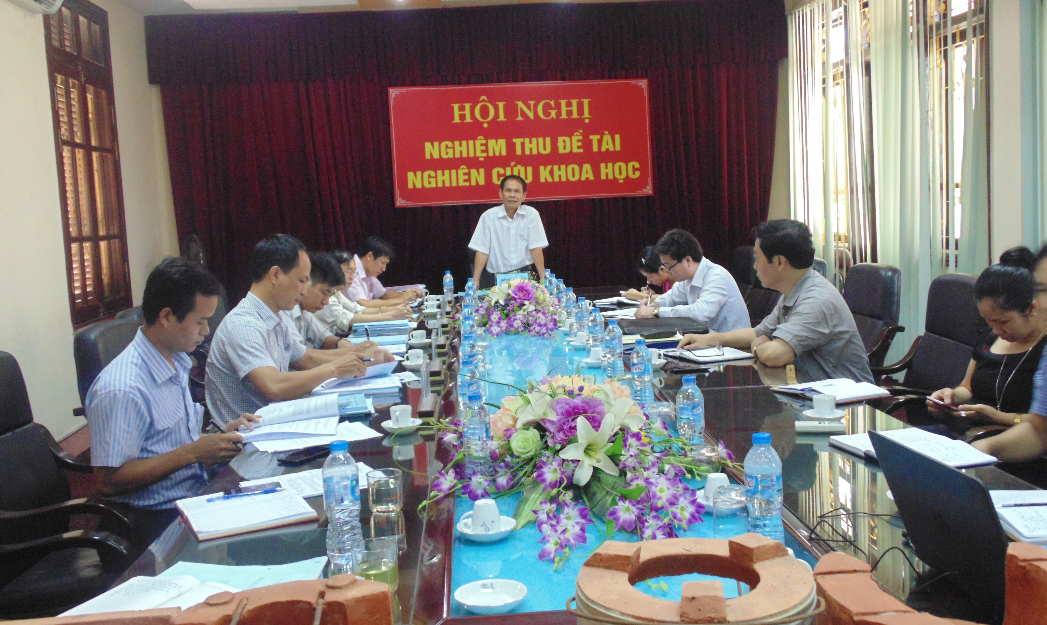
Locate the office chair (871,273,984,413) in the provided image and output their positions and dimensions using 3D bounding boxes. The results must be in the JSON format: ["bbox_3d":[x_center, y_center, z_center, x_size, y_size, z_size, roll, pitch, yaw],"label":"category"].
[{"bbox_3d":[1.353,0.389,3.931,0.680,1.041,0.620,-3,6,0],"label":"office chair"}]

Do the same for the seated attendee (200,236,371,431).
[{"bbox_3d":[-0.729,0.393,3.471,0.640,1.320,0.520,-2,6,5],"label":"seated attendee"}]

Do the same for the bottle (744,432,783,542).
[{"bbox_3d":[0.416,0.316,1.788,0.066,0.213,0.066,-3,7,-3],"label":"bottle"}]

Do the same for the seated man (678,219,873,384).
[{"bbox_3d":[0.919,0.287,3.699,0.640,1.250,0.550,-2,7,5],"label":"seated man"}]

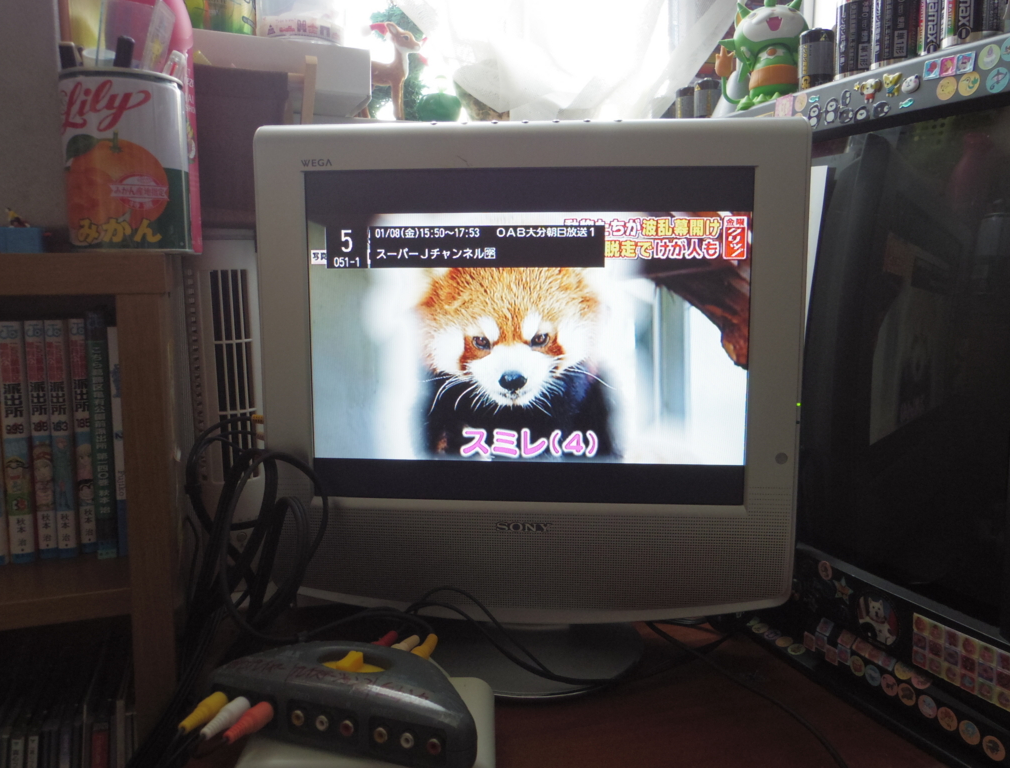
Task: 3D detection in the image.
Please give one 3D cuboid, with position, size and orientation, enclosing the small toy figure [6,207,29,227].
[{"bbox_3d":[-0.349,-0.120,0.573,0.016,0.015,0.009,0,7,0],"label":"small toy figure"}]

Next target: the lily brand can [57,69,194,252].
[{"bbox_3d":[-0.254,-0.145,0.539,0.076,0.113,0.076,-2,7,-17],"label":"lily brand can"}]

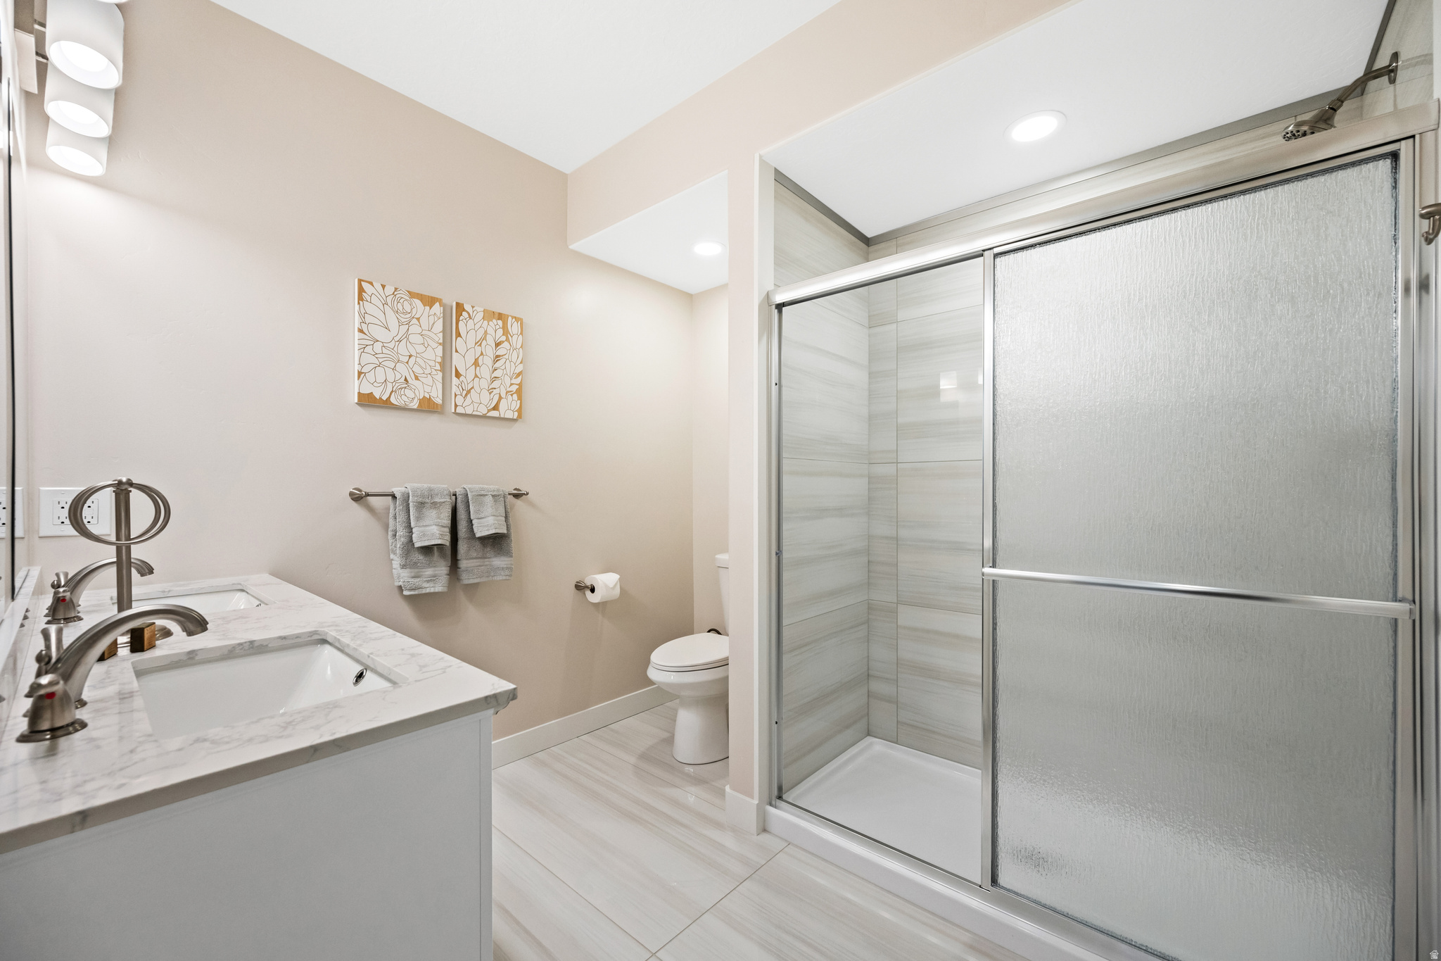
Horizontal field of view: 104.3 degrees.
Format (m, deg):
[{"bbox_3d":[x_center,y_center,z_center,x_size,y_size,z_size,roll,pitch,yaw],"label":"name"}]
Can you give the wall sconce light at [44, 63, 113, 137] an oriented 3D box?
[{"bbox_3d":[-1.433,-0.858,1.254,0.098,0.127,0.098,-1,-1,41],"label":"wall sconce light"}]

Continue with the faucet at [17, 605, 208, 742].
[{"bbox_3d":[-0.801,0.231,0.750,0.305,0.118,0.173,-1,-1,41],"label":"faucet"}]

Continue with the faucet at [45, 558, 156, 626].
[{"bbox_3d":[-1.396,0.236,1.267,0.270,0.120,0.165,-1,-1,41],"label":"faucet"}]

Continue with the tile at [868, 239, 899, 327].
[{"bbox_3d":[0.729,-0.881,2.514,0.135,0.370,0.011,-1,-1,41],"label":"tile"}]

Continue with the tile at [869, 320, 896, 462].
[{"bbox_3d":[0.708,-0.376,2.452,0.132,0.602,0.012,-1,-1,41],"label":"tile"}]

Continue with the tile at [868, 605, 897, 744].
[{"bbox_3d":[0.725,0.845,2.493,0.135,0.610,0.011,-1,-1,41],"label":"tile"}]

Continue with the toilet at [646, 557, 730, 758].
[{"bbox_3d":[-0.020,0.827,2.649,0.433,0.818,0.763,-1,-1,41],"label":"toilet"}]

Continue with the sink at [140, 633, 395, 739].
[{"bbox_3d":[-0.706,0.381,0.853,0.440,0.160,0.270,-1,-1,41],"label":"sink"}]

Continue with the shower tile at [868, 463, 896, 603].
[{"bbox_3d":[0.707,0.228,2.442,0.132,0.602,0.012,-1,-1,41],"label":"shower tile"}]

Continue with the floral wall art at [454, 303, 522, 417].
[{"bbox_3d":[-0.975,-0.488,2.365,0.028,0.445,0.295,-1,-1,41],"label":"floral wall art"}]

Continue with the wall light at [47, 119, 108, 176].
[{"bbox_3d":[-1.641,-0.861,1.430,0.101,0.116,0.101,-1,-1,41],"label":"wall light"}]

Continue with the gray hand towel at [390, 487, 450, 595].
[{"bbox_3d":[-1.123,0.224,2.102,0.075,0.400,0.200,-1,-1,41],"label":"gray hand towel"}]

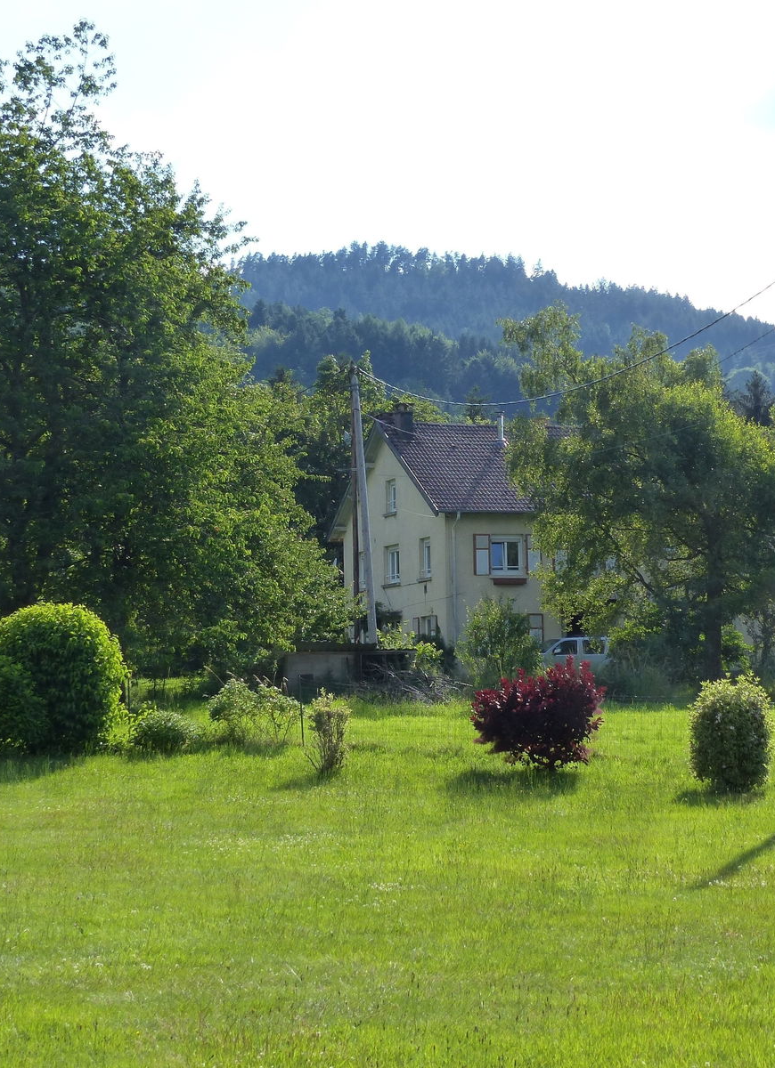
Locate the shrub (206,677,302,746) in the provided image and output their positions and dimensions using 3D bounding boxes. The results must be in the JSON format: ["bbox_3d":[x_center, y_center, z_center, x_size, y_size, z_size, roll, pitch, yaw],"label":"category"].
[{"bbox_3d":[-2.384,3.185,39.500,1.620,1.270,1.400,-1,-4,0],"label":"shrub"}]

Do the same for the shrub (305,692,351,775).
[{"bbox_3d":[-0.965,3.236,36.000,0.750,1.360,0.700,-1,-4,0],"label":"shrub"}]

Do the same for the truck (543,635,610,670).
[{"bbox_3d":[6.129,4.270,73.500,5.150,1.780,1.850,1,-4,-19],"label":"truck"}]

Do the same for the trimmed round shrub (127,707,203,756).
[{"bbox_3d":[-3.827,3.414,38.300,1.280,0.860,1.200,-1,-4,0],"label":"trimmed round shrub"}]

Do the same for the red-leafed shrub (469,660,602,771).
[{"bbox_3d":[1.960,2.368,29.200,1.769,1.472,1.650,-1,-4,4],"label":"red-leafed shrub"}]

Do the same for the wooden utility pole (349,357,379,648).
[{"bbox_3d":[-0.536,-0.224,51.000,0.550,7.504,0.450,0,-4,-1],"label":"wooden utility pole"}]

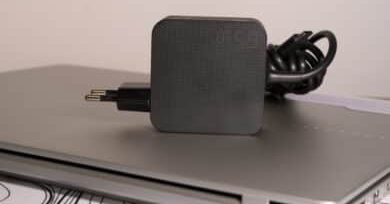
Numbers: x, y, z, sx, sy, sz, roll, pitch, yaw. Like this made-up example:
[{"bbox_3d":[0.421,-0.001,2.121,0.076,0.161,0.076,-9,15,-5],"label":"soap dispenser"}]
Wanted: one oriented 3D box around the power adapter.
[{"bbox_3d":[0.015,-0.025,0.528,0.170,0.075,0.092,2,12,3],"label":"power adapter"}]

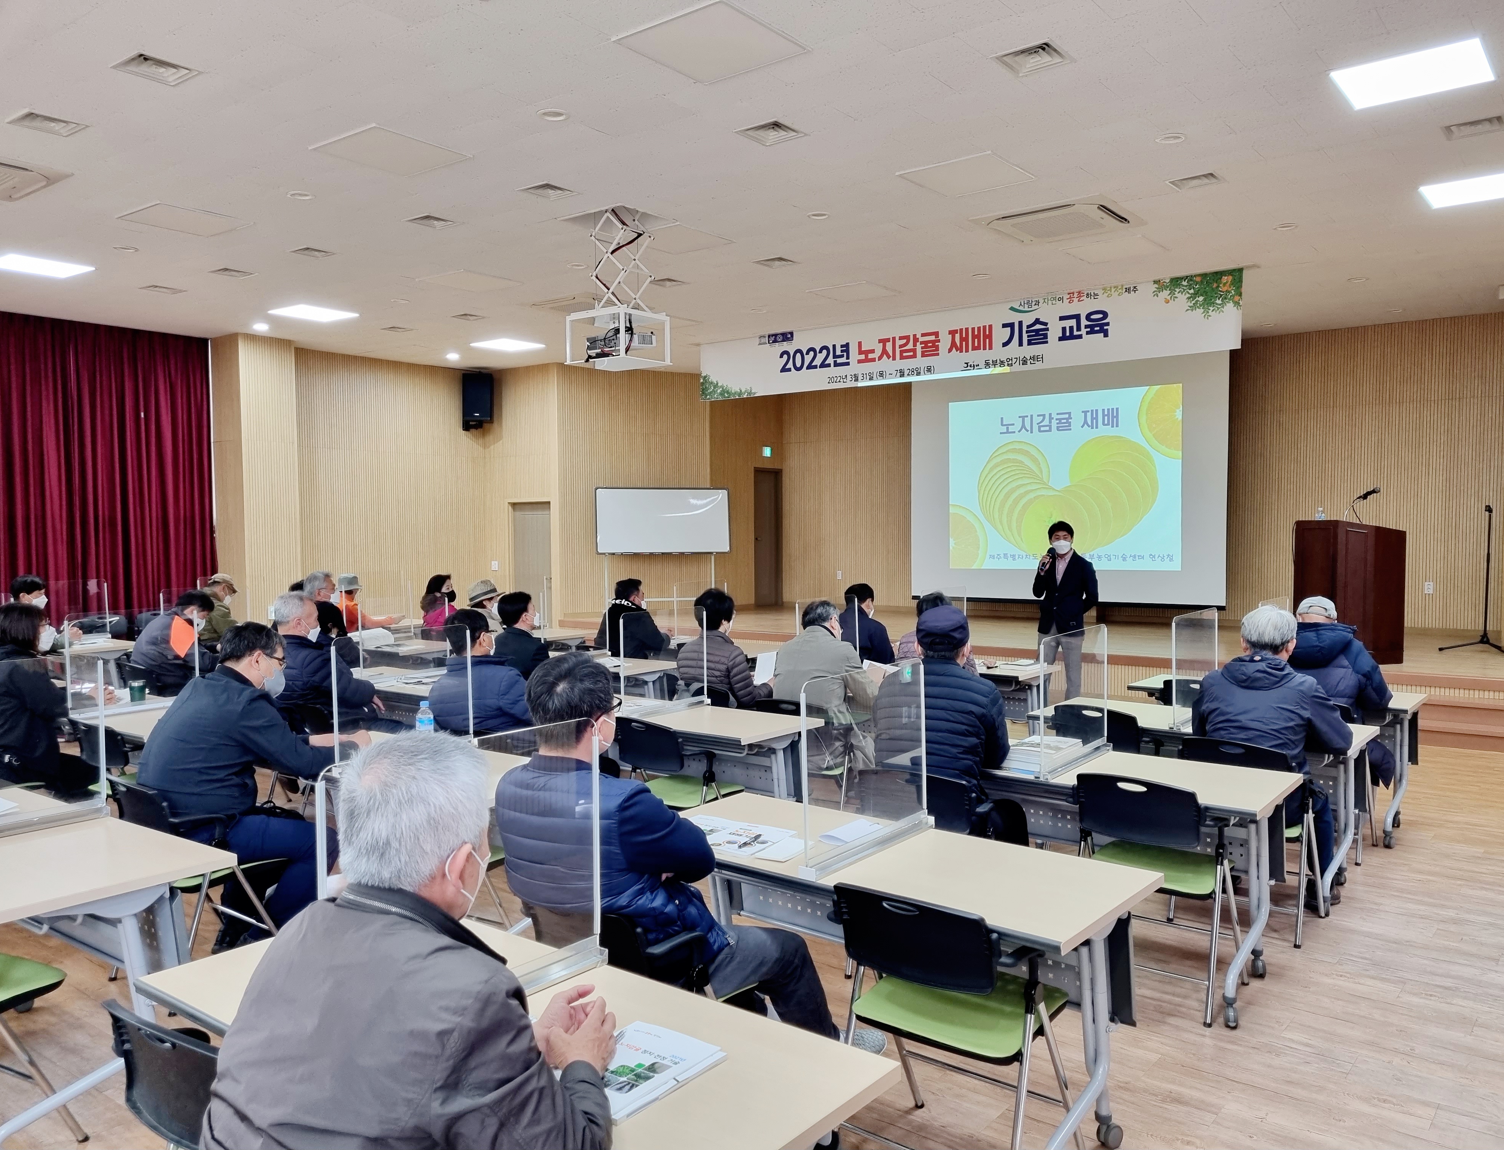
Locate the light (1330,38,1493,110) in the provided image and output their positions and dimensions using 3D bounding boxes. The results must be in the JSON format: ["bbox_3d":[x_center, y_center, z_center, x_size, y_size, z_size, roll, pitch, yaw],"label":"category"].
[{"bbox_3d":[3.122,-2.352,5.441,0.600,0.050,0.600,1,3,38],"label":"light"}]

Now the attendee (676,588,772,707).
[{"bbox_3d":[-0.144,0.757,6.989,0.560,1.360,0.800,1,3,38],"label":"attendee"}]

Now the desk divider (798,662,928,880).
[{"bbox_3d":[0.360,0.556,3.438,0.060,0.545,0.680,2,3,38],"label":"desk divider"}]

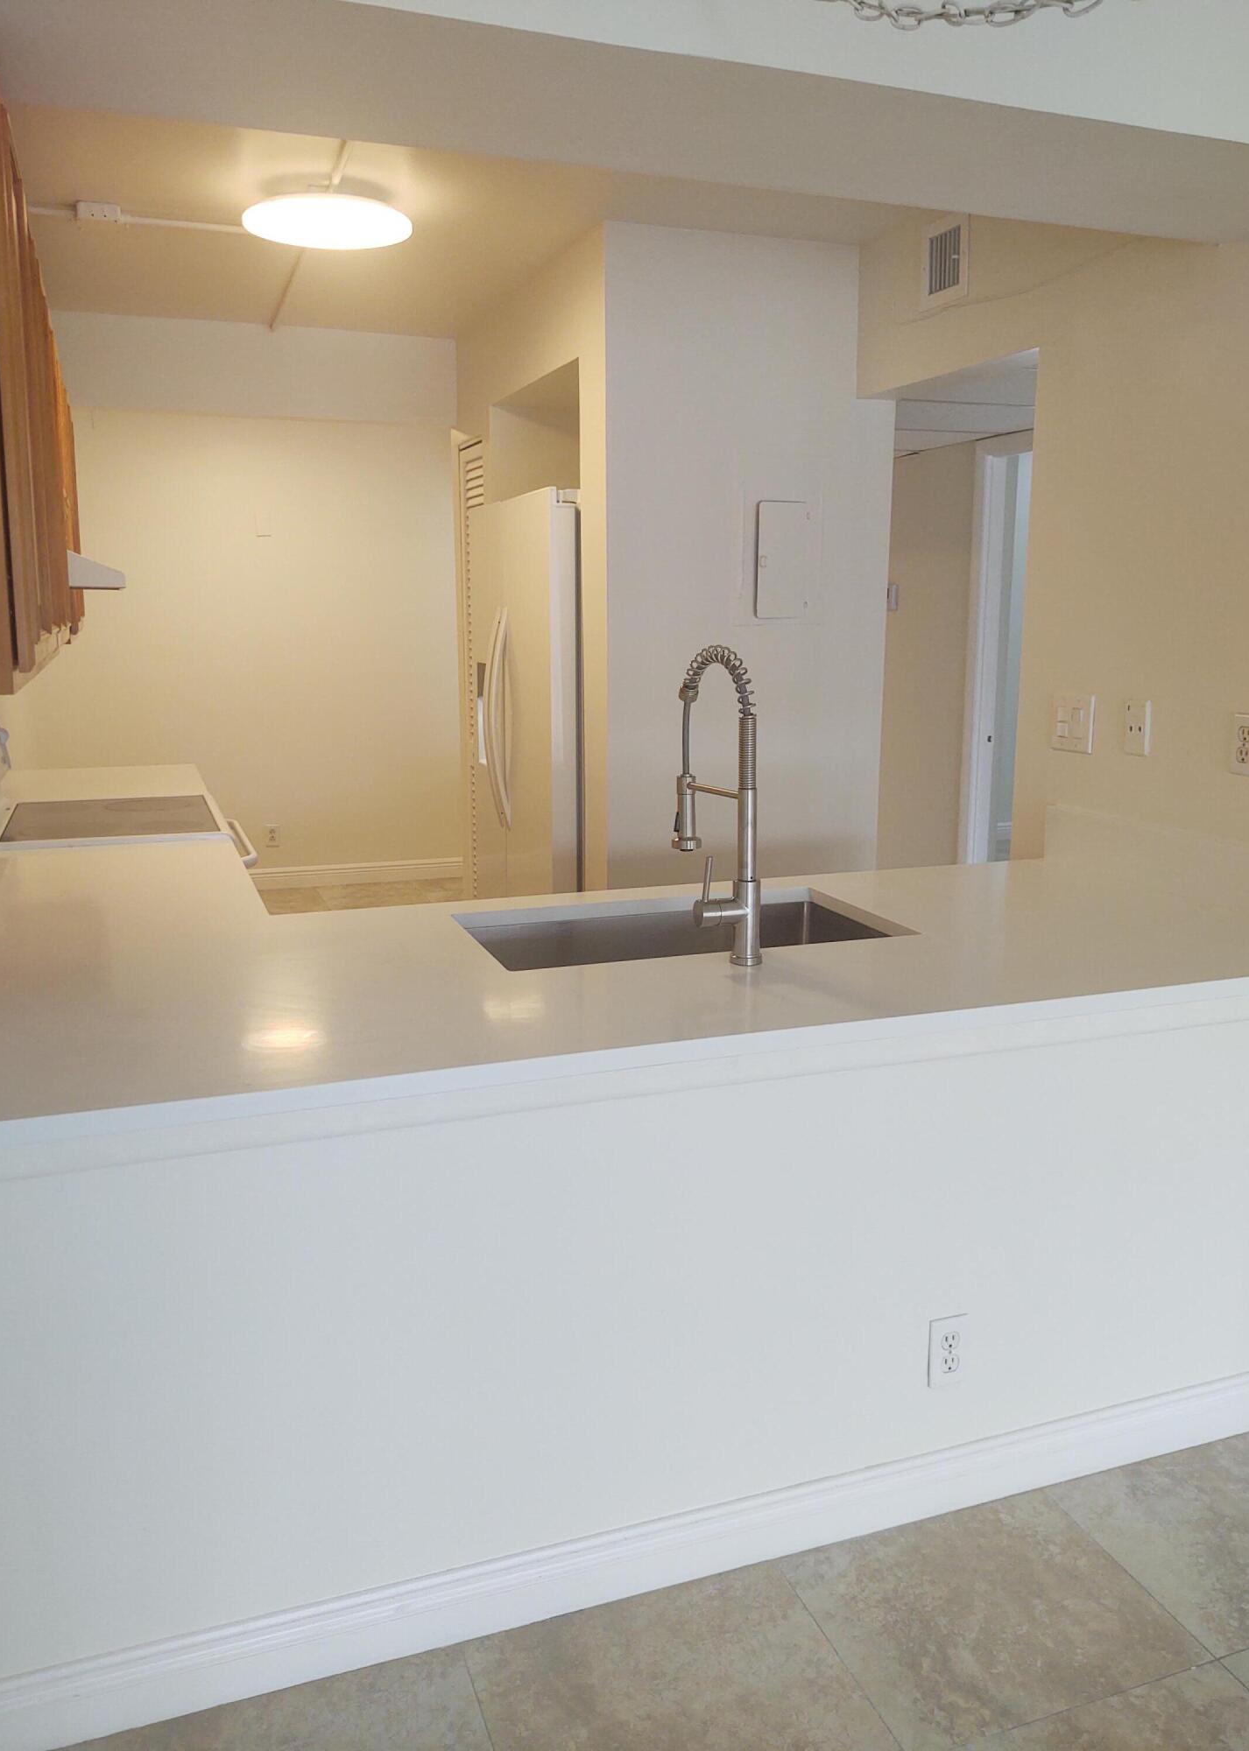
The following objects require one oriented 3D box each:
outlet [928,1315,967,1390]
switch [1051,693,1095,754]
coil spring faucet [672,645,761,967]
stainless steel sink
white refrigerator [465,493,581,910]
[{"bbox_3d":[0.517,0.760,2.176,0.070,0.115,0.010,-4,12,-20],"label":"outlet"},{"bbox_3d":[1.011,-0.345,3.084,0.011,0.122,0.124,-4,12,-20],"label":"switch"},{"bbox_3d":[0.138,-0.127,2.336,0.116,0.528,0.241,-7,13,-30],"label":"coil spring faucet"},{"bbox_3d":[0.102,0.229,2.606,0.794,0.251,0.452,-4,12,-20],"label":"stainless steel sink"},{"bbox_3d":[-0.036,-0.337,4.577,0.834,1.774,0.915,-4,12,-20],"label":"white refrigerator"}]

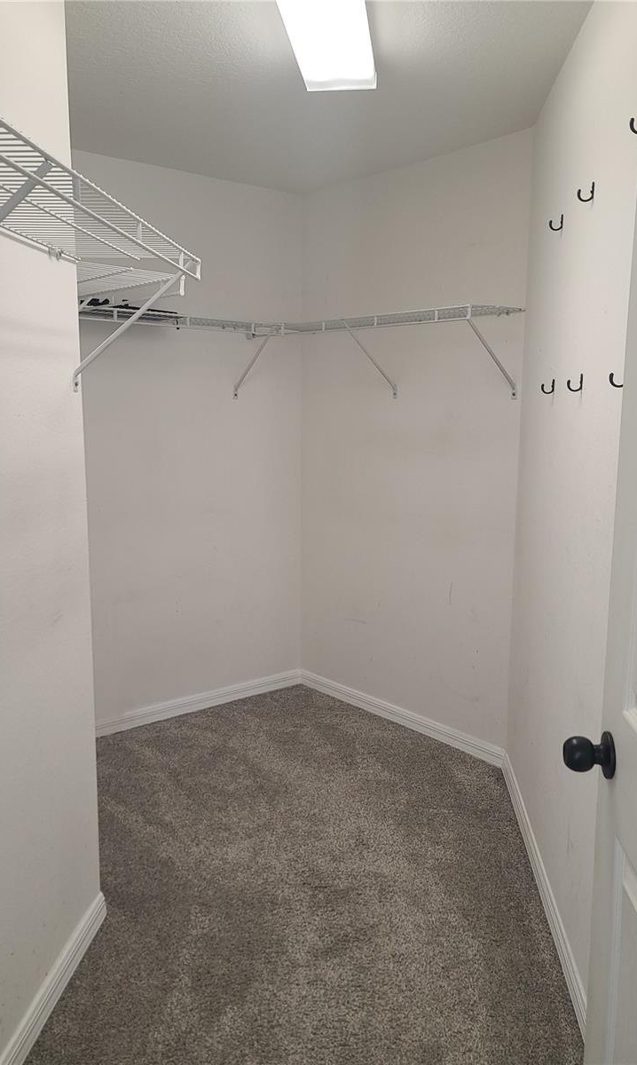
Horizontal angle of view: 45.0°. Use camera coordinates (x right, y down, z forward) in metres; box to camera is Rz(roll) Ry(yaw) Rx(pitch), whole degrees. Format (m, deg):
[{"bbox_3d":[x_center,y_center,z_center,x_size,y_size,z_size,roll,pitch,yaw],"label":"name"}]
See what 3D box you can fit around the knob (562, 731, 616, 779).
[{"bbox_3d":[0.390,0.321,1.115,0.062,0.066,0.066,1,9,6],"label":"knob"}]

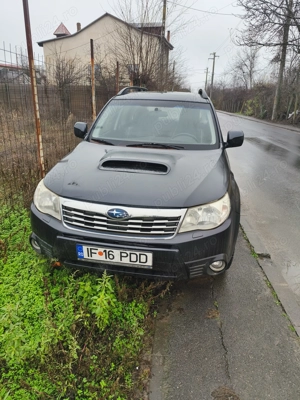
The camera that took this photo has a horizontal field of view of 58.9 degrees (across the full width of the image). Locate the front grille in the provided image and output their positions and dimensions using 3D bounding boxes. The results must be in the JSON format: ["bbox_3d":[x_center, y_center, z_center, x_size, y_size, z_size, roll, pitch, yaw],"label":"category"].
[{"bbox_3d":[-0.215,0.120,1.816,0.880,0.200,0.130,5,12,9],"label":"front grille"}]

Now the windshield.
[{"bbox_3d":[0.059,-0.861,3.001,1.420,0.140,0.780,5,60,9],"label":"windshield"}]

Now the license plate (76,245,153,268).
[{"bbox_3d":[-0.240,0.383,1.804,0.525,0.125,0.022,5,20,9],"label":"license plate"}]

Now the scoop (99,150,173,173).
[{"bbox_3d":[-0.089,-0.336,2.362,0.610,0.120,0.470,5,14,9],"label":"scoop"}]

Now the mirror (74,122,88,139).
[{"bbox_3d":[-0.816,-0.825,3.178,0.195,0.180,0.140,5,20,9],"label":"mirror"}]

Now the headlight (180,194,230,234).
[{"bbox_3d":[0.395,0.086,1.866,0.360,0.220,0.370,5,20,9],"label":"headlight"}]

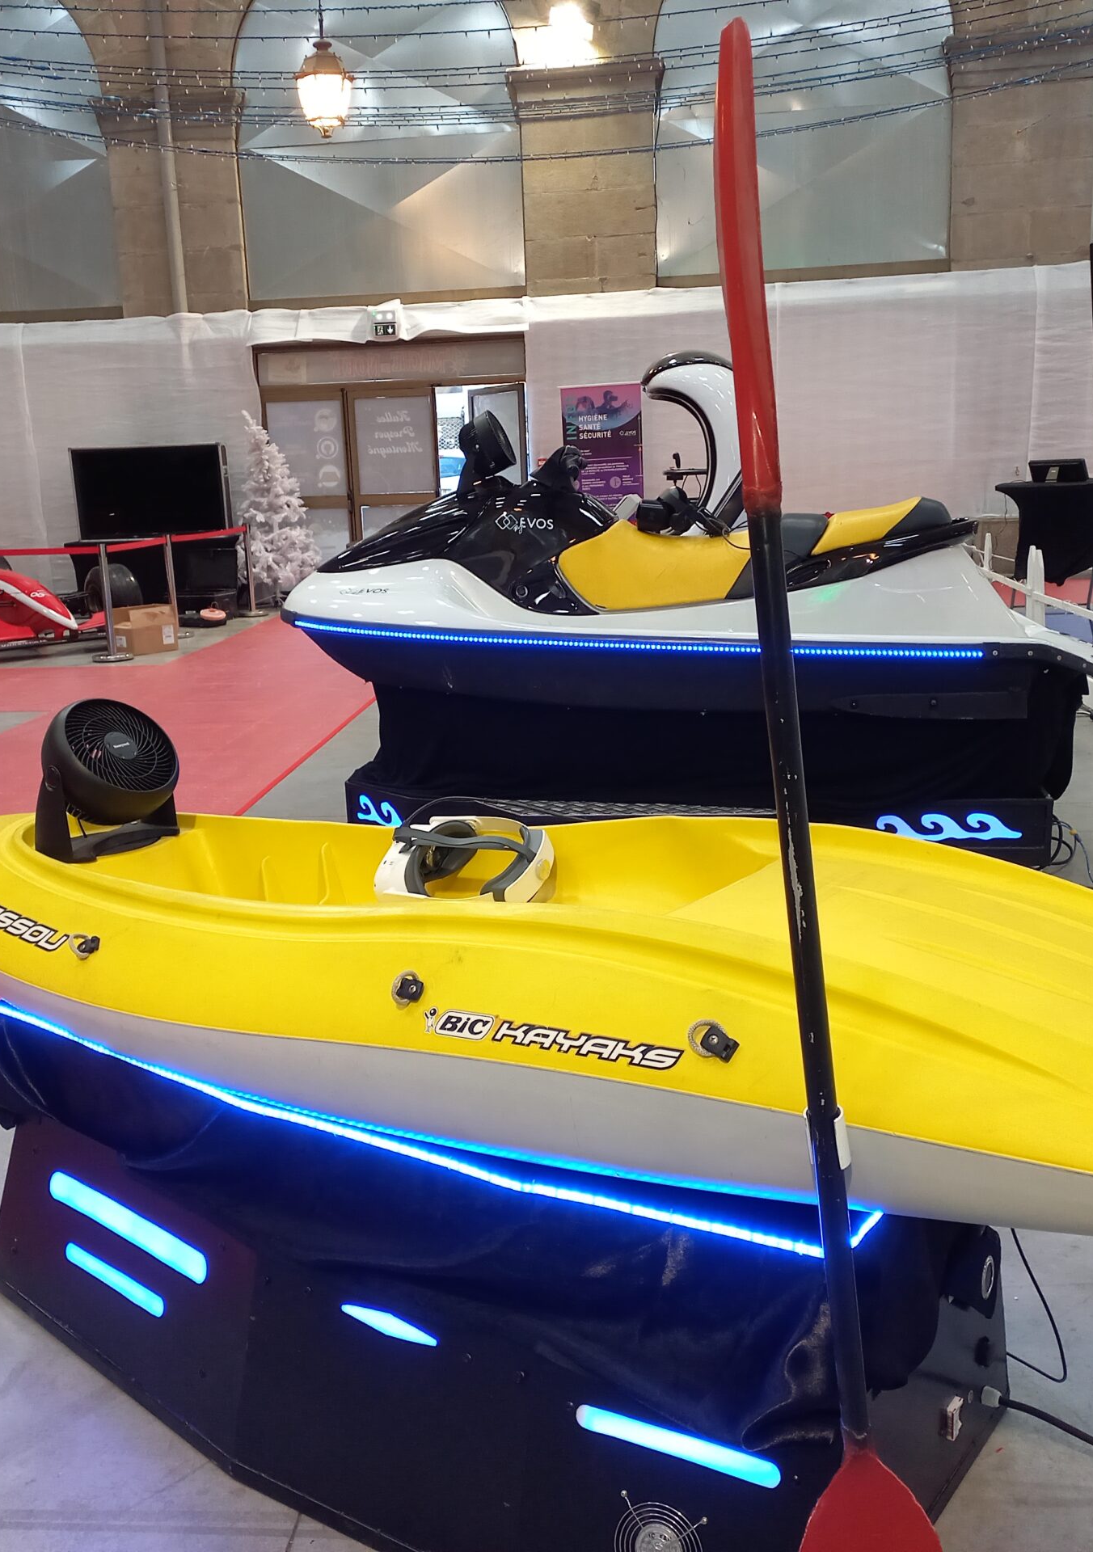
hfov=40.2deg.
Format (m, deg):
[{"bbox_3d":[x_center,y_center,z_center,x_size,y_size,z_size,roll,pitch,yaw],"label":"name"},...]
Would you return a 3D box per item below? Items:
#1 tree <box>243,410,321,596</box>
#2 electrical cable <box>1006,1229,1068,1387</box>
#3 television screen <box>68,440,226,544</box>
[{"bbox_3d":[-2.688,-2.738,15.200,0.950,1.940,0.950,-2,13,0],"label":"tree"},{"bbox_3d":[0.755,0.815,2.300,0.110,0.260,0.090,-2,13,0],"label":"electrical cable"},{"bbox_3d":[-3.925,-2.792,14.750,1.470,0.910,0.100,-2,13,2],"label":"television screen"}]

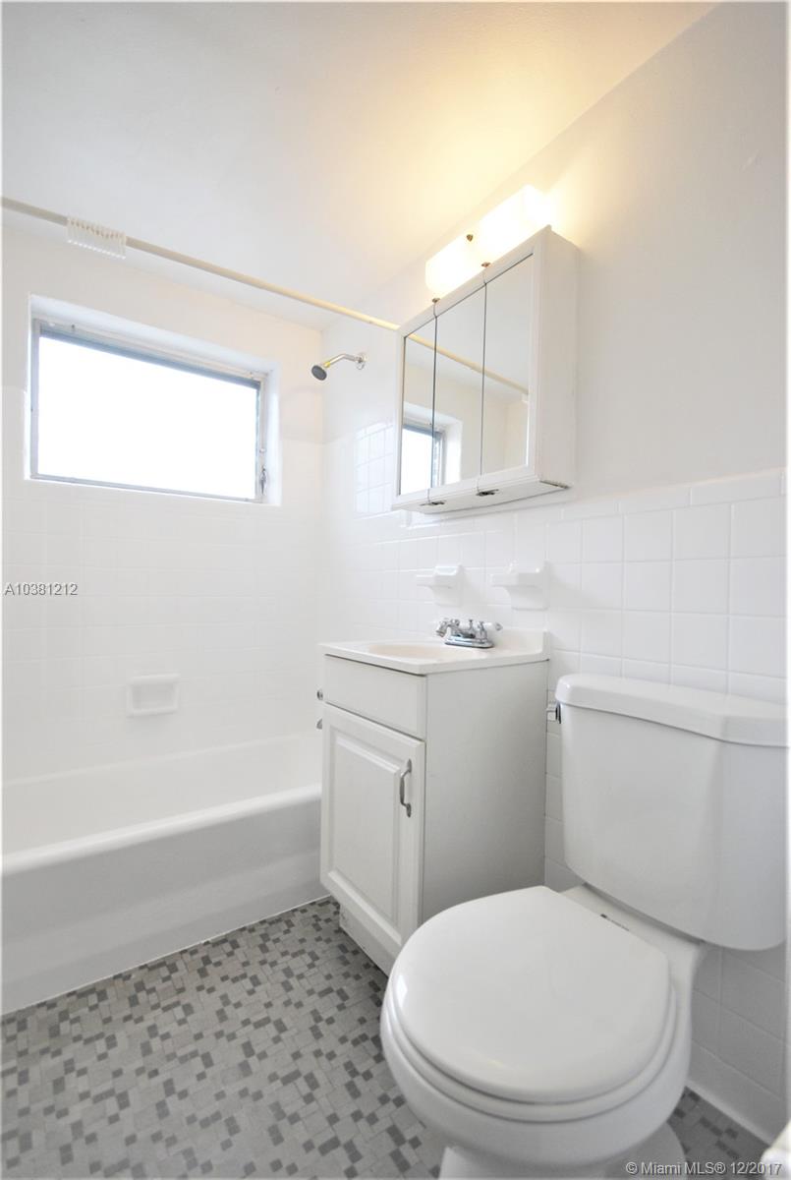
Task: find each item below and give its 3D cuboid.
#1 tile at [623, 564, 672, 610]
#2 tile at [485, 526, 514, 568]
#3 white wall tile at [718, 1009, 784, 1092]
[{"bbox_3d":[0.561,-0.008,1.092,0.009,0.108,0.108,1,0,-35],"label":"tile"},{"bbox_3d":[0.311,-0.123,1.459,0.010,0.108,0.108,1,0,-36],"label":"tile"},{"bbox_3d":[0.678,0.871,0.930,0.010,0.108,0.108,1,0,-36],"label":"white wall tile"}]

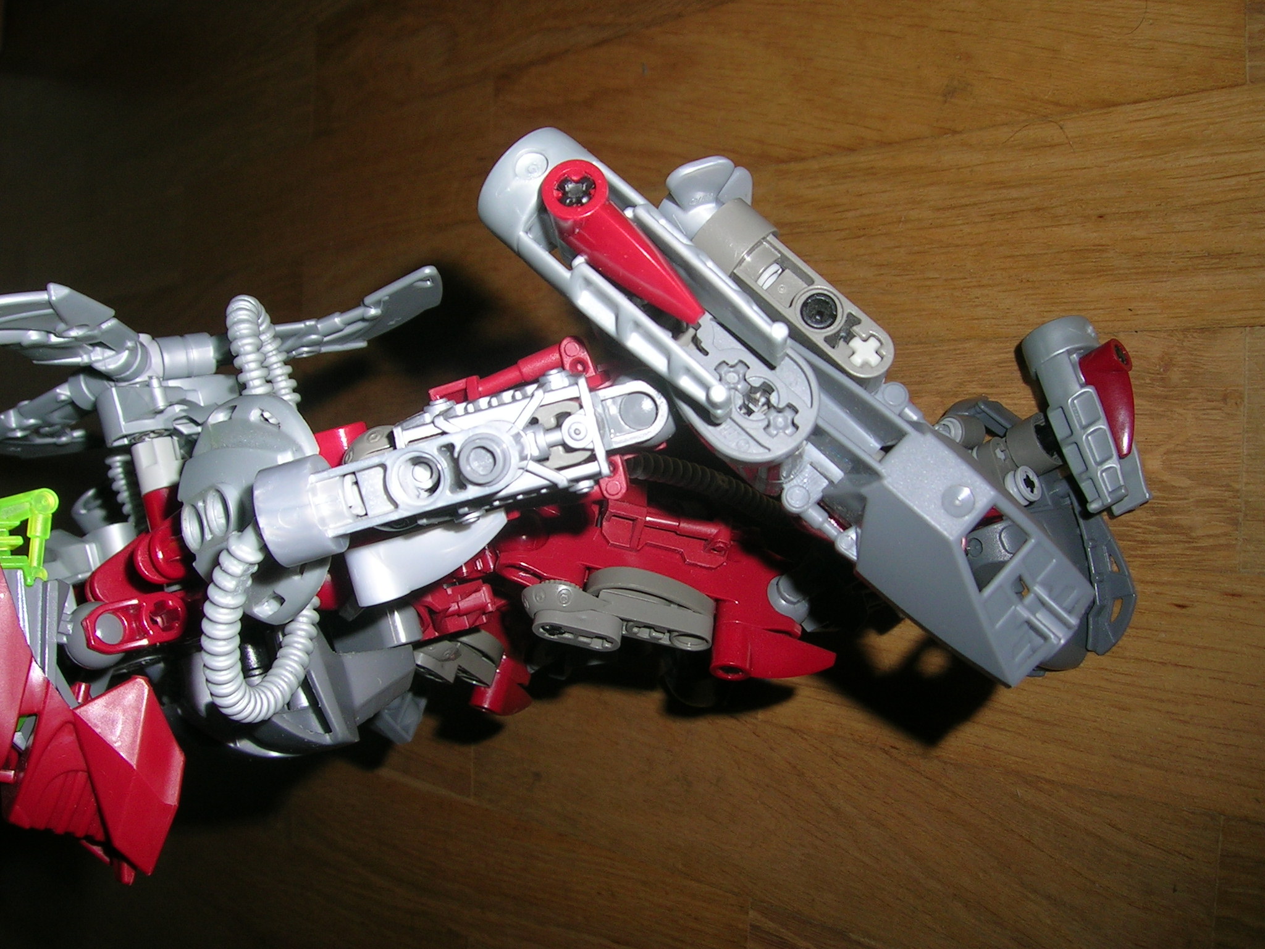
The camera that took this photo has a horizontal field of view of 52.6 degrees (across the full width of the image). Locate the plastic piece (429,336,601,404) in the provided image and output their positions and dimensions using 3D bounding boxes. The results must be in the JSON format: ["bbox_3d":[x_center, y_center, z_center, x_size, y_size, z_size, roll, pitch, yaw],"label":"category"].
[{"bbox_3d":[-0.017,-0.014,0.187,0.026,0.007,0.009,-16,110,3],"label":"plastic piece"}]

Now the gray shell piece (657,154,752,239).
[{"bbox_3d":[0.010,-0.038,0.179,0.011,0.013,0.013,40,118,12],"label":"gray shell piece"}]

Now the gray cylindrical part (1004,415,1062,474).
[{"bbox_3d":[0.083,-0.006,0.265,0.008,0.012,0.012,-31,70,38],"label":"gray cylindrical part"}]

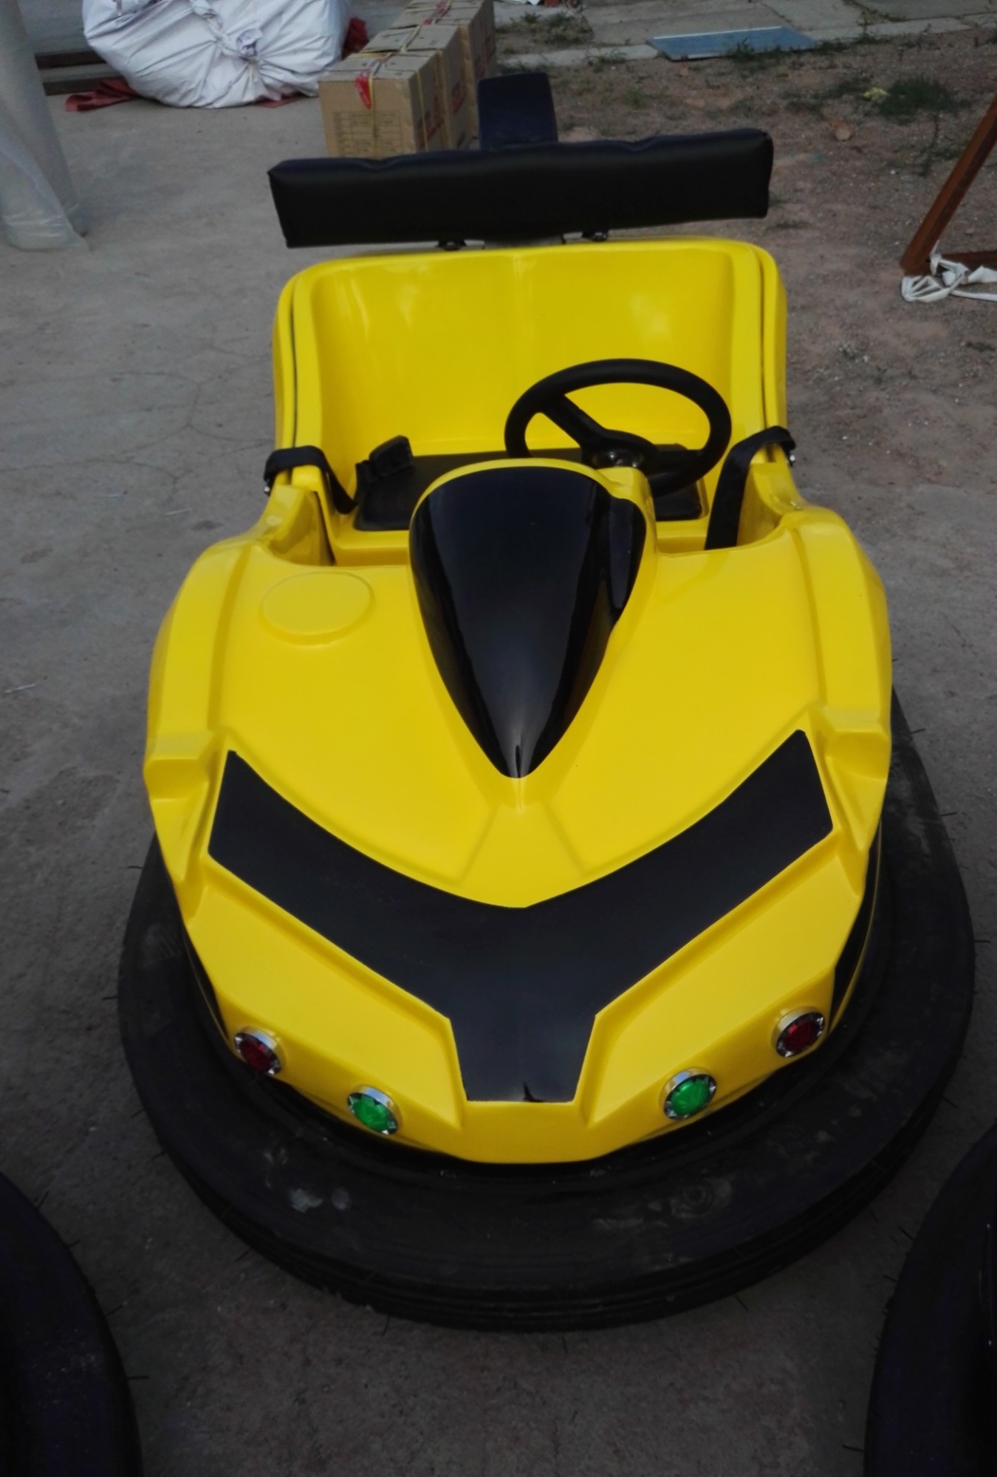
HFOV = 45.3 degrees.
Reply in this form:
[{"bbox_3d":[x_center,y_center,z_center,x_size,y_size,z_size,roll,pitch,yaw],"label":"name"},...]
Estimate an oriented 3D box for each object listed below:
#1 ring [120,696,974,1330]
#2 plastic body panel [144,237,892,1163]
[{"bbox_3d":[0.065,0.003,1.975,1.183,0.228,1.933,-2,40,2],"label":"ring"},{"bbox_3d":[0.026,-0.241,1.803,0.979,0.522,1.729,-2,40,2],"label":"plastic body panel"}]

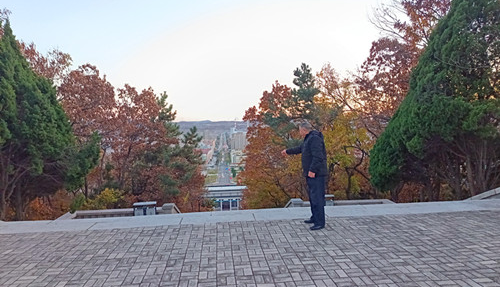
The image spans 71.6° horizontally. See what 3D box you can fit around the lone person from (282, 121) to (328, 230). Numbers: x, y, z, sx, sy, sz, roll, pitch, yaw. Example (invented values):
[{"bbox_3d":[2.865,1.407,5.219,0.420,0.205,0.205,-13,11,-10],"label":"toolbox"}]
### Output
[{"bbox_3d":[0.897,0.502,5.603,0.720,1.700,0.540,-2,2,-1],"label":"lone person"}]

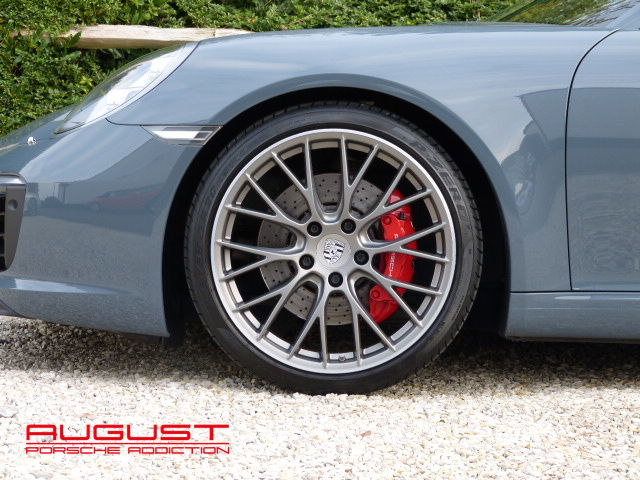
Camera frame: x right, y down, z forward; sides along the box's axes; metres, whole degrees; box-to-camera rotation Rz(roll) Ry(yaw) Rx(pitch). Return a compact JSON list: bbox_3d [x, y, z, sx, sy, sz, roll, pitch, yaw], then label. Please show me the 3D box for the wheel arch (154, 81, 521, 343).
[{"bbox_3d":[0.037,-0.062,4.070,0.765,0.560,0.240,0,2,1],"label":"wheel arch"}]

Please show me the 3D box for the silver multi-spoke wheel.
[{"bbox_3d":[0.031,0.021,4.090,0.544,0.544,0.230,0,2,1],"label":"silver multi-spoke wheel"}]

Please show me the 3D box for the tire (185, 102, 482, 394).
[{"bbox_3d":[0.031,0.019,4.092,0.680,0.675,0.245,0,2,1],"label":"tire"}]

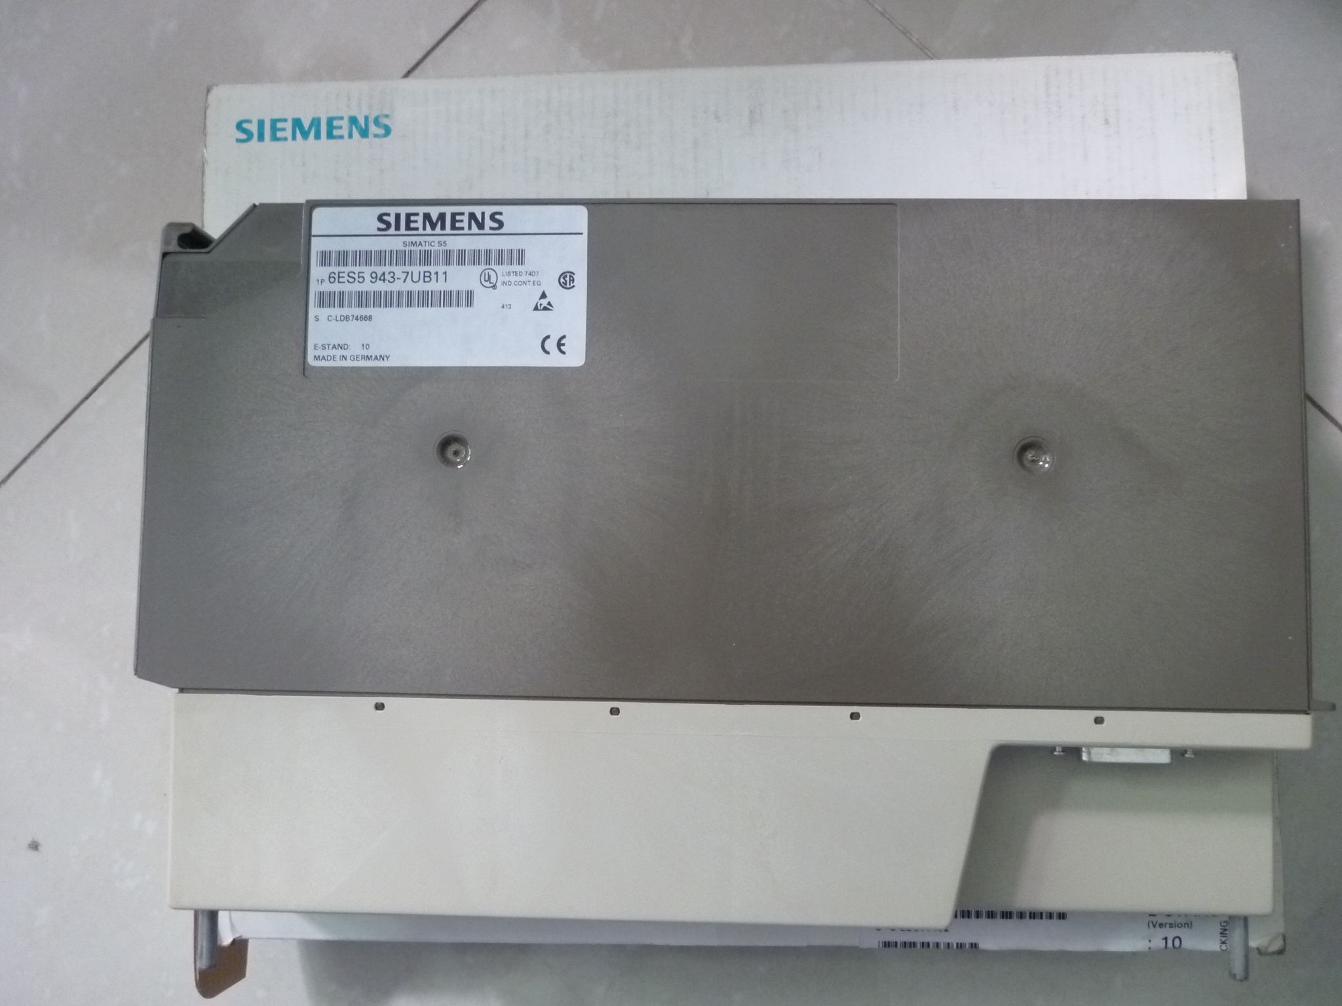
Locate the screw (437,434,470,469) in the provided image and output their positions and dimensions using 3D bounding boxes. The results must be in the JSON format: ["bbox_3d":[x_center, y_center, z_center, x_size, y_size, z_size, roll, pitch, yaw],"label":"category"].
[{"bbox_3d":[-0.058,-0.014,0.320,0.009,0.005,0.009,1,86,3],"label":"screw"}]

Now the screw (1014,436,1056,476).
[{"bbox_3d":[0.094,-0.012,0.312,0.010,0.005,0.010,1,86,3],"label":"screw"}]

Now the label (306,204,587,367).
[{"bbox_3d":[-0.060,-0.058,0.322,0.075,0.001,0.044,1,86,3],"label":"label"}]

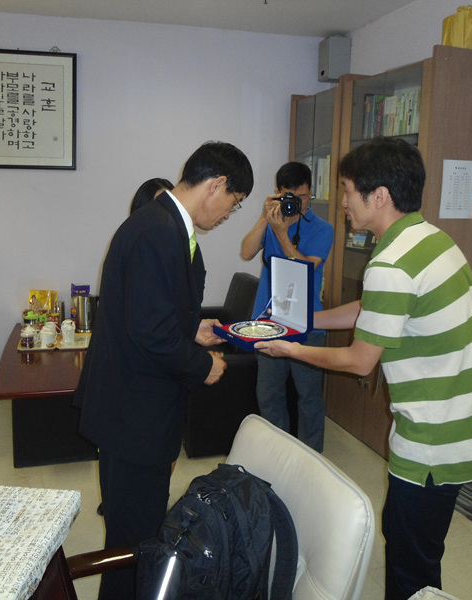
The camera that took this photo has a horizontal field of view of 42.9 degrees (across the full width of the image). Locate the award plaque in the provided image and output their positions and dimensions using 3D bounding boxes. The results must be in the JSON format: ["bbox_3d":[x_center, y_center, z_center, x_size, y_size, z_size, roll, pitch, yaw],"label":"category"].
[{"bbox_3d":[0.085,0.001,1.856,0.235,0.240,0.210,-6,14,-28],"label":"award plaque"}]

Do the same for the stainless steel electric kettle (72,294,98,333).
[{"bbox_3d":[-1.107,0.104,4.450,0.170,0.275,0.150,-1,9,-14],"label":"stainless steel electric kettle"}]

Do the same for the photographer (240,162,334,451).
[{"bbox_3d":[0.289,0.148,3.091,0.500,1.670,0.420,2,9,8],"label":"photographer"}]

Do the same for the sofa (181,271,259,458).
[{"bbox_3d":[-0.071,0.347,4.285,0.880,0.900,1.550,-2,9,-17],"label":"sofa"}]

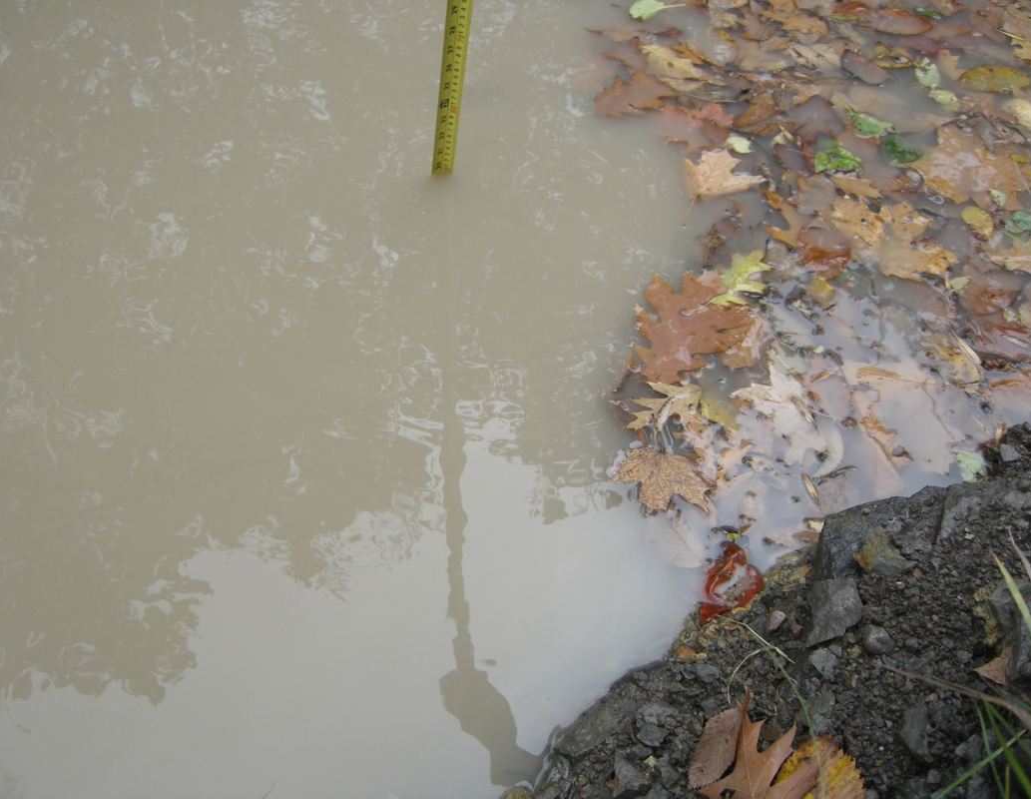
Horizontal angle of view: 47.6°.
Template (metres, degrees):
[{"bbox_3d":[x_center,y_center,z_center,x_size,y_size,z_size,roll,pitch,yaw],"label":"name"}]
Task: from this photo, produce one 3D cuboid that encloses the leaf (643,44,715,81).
[{"bbox_3d":[0.195,-0.412,1.446,0.048,0.012,0.100,-36,64,-27],"label":"leaf"}]

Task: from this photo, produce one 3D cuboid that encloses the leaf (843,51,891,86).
[{"bbox_3d":[0.439,-0.414,1.468,0.074,0.012,0.042,34,58,19],"label":"leaf"}]

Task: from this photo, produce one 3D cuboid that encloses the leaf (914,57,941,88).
[{"bbox_3d":[0.515,-0.408,1.461,0.032,0.010,0.061,2,53,-3],"label":"leaf"}]

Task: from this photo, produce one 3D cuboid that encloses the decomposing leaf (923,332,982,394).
[{"bbox_3d":[0.446,-0.040,1.194,0.046,0.010,0.072,-6,55,-9],"label":"decomposing leaf"}]

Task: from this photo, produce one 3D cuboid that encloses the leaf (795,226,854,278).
[{"bbox_3d":[0.332,-0.160,1.259,0.064,0.015,0.065,33,57,19],"label":"leaf"}]

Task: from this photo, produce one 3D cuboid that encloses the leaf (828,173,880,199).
[{"bbox_3d":[0.385,-0.240,1.323,0.044,0.010,0.043,-12,55,-13],"label":"leaf"}]

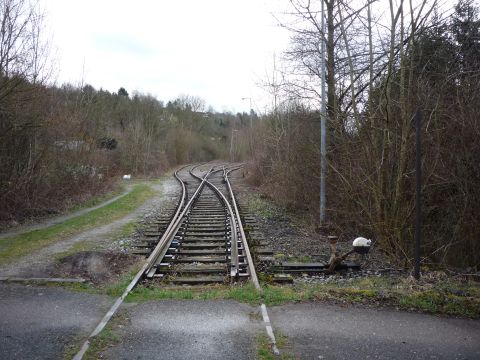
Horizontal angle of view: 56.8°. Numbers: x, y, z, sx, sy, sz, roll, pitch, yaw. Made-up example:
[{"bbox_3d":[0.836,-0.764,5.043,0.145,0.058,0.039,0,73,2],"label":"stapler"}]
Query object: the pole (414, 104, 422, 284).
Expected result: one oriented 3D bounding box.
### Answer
[{"bbox_3d":[2.340,0.182,5.810,0.062,2.280,0.062,-1,3,0],"label":"pole"}]

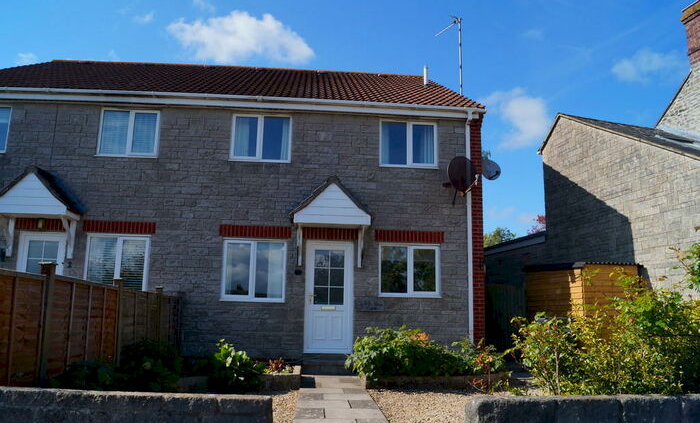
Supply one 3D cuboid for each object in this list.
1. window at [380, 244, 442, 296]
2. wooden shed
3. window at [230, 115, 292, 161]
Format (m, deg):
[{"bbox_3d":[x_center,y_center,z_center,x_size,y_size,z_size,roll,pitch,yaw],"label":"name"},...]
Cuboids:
[{"bbox_3d":[1.130,1.116,9.882,1.180,0.987,0.100,2,-11,-3],"label":"window"},{"bbox_3d":[4.653,2.118,10.615,1.155,2.010,2.281,3,-11,-8],"label":"wooden shed"},{"bbox_3d":[-1.746,-1.428,10.363,1.180,0.922,0.100,2,-8,-3],"label":"window"}]

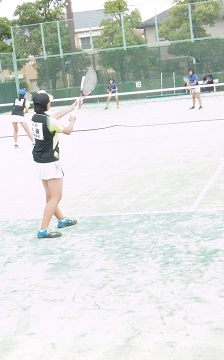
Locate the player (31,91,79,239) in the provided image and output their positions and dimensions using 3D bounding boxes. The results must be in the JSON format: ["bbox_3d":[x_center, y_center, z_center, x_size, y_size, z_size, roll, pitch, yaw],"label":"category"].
[{"bbox_3d":[-0.641,-0.216,8.251,0.680,1.650,0.520,-12,11,-31],"label":"player"}]

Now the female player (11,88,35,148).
[{"bbox_3d":[-2.357,-1.636,18.547,0.600,1.550,0.580,-3,10,20],"label":"female player"}]

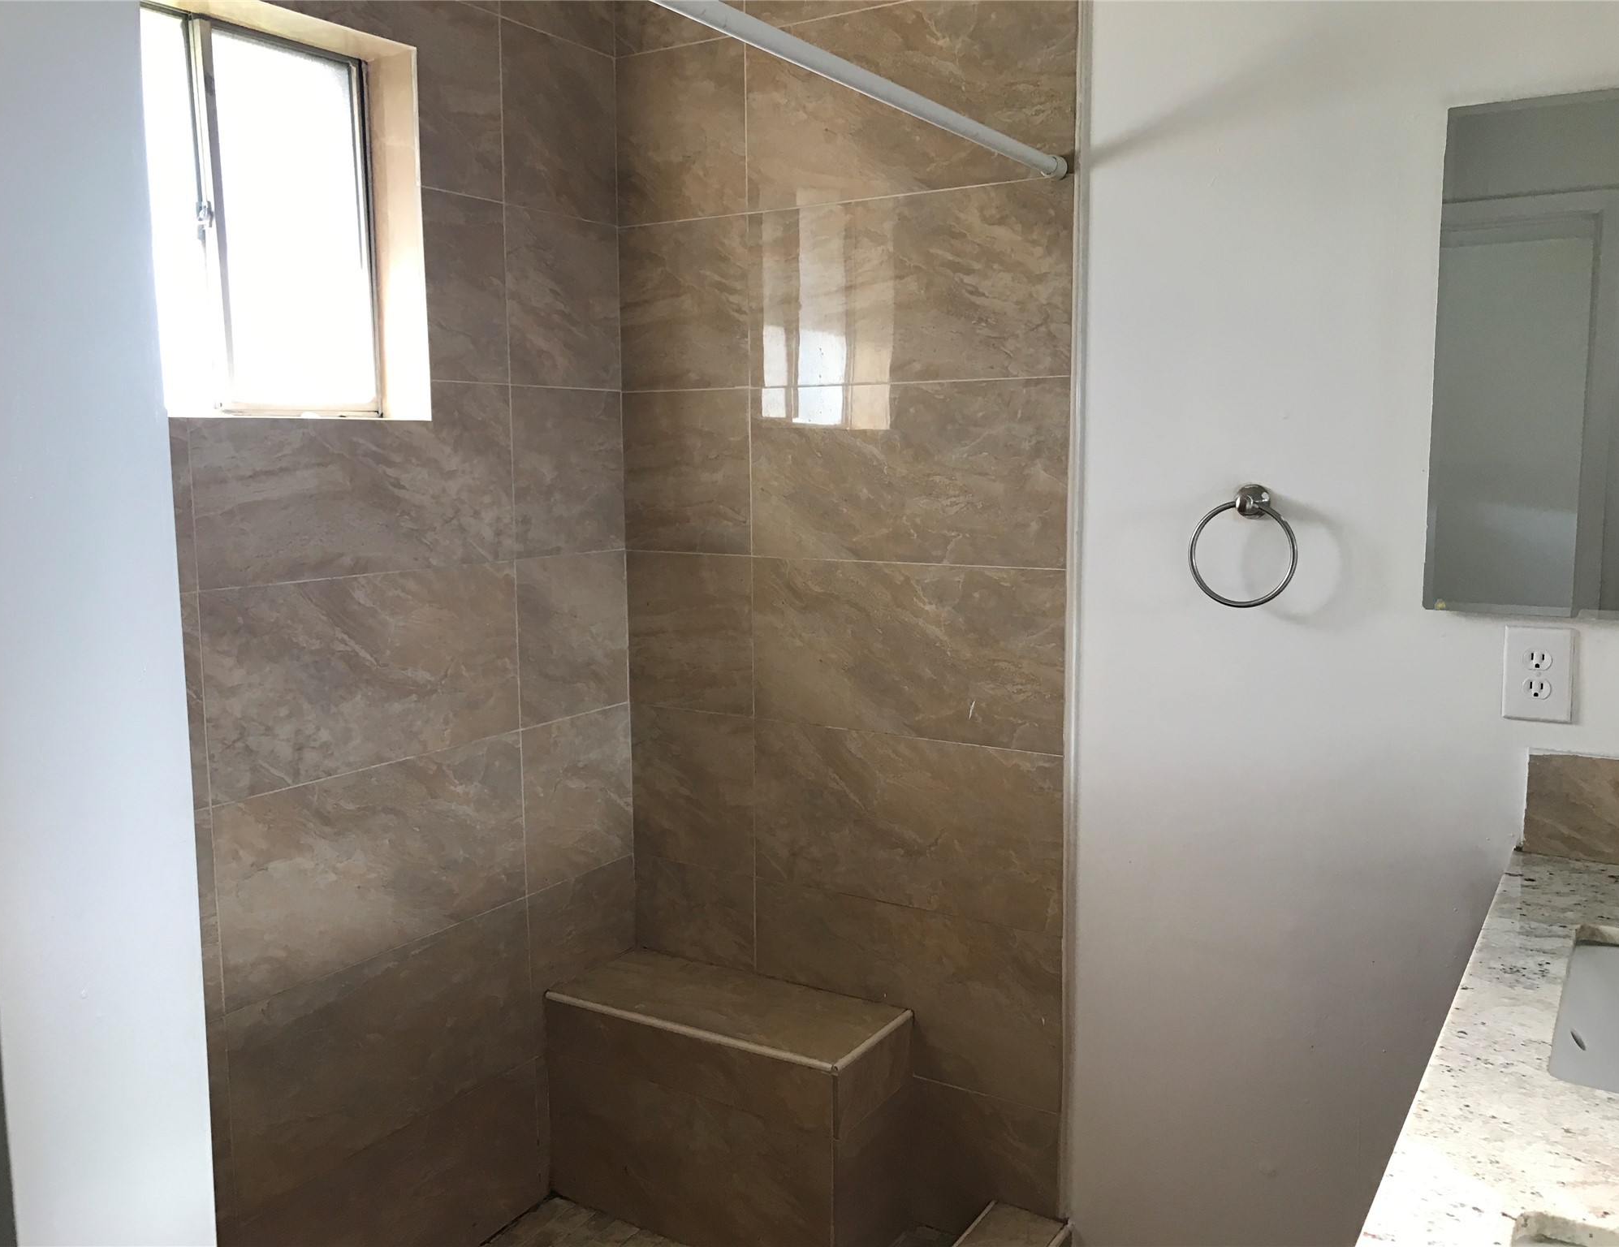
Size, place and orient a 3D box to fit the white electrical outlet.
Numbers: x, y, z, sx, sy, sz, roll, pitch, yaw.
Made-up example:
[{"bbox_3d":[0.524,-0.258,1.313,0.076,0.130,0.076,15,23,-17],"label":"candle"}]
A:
[{"bbox_3d":[0.976,0.068,1.801,0.080,0.124,0.008,4,8,31],"label":"white electrical outlet"}]

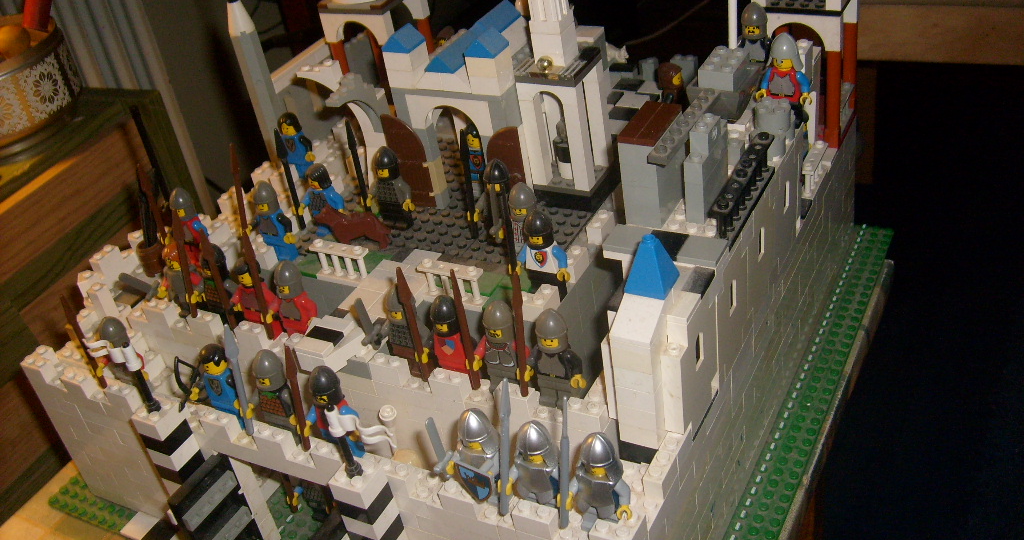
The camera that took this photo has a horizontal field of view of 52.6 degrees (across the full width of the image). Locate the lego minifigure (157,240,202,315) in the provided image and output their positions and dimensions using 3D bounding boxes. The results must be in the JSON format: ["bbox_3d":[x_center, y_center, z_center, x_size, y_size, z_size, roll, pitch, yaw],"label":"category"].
[{"bbox_3d":[-0.170,0.005,0.528,0.025,0.041,0.016,3,37,20],"label":"lego minifigure"}]

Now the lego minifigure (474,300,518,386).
[{"bbox_3d":[-0.002,0.034,0.436,0.025,0.045,0.016,10,40,28],"label":"lego minifigure"}]

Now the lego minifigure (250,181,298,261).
[{"bbox_3d":[-0.120,-0.025,0.527,0.025,0.045,0.016,10,40,28],"label":"lego minifigure"}]

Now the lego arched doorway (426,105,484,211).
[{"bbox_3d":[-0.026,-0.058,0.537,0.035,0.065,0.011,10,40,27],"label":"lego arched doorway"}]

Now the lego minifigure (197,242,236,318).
[{"bbox_3d":[-0.143,0.009,0.510,0.026,0.043,0.017,14,41,31],"label":"lego minifigure"}]

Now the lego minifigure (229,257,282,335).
[{"bbox_3d":[-0.126,0.014,0.500,0.026,0.042,0.017,8,39,26],"label":"lego minifigure"}]

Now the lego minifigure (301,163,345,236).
[{"bbox_3d":[-0.101,-0.036,0.547,0.026,0.042,0.017,10,40,27],"label":"lego minifigure"}]

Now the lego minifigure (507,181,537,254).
[{"bbox_3d":[0.006,-0.019,0.480,0.025,0.045,0.016,6,38,23],"label":"lego minifigure"}]

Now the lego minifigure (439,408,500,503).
[{"bbox_3d":[-0.013,0.074,0.400,0.028,0.044,0.019,6,38,24],"label":"lego minifigure"}]

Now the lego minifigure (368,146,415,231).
[{"bbox_3d":[-0.063,-0.041,0.542,0.026,0.043,0.017,9,39,27],"label":"lego minifigure"}]

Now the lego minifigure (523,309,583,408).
[{"bbox_3d":[0.018,0.036,0.426,0.025,0.045,0.016,7,38,25],"label":"lego minifigure"}]

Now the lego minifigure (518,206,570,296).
[{"bbox_3d":[0.014,-0.005,0.471,0.026,0.043,0.017,9,39,27],"label":"lego minifigure"}]

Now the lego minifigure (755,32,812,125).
[{"bbox_3d":[0.129,-0.089,0.492,0.025,0.044,0.016,14,41,32],"label":"lego minifigure"}]

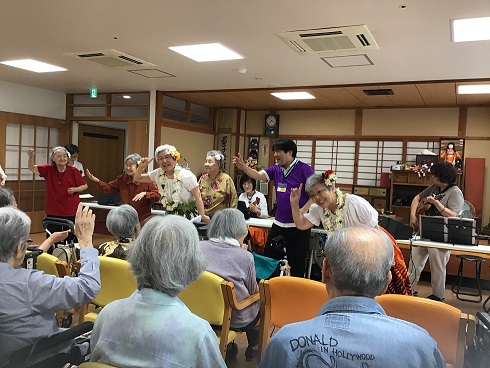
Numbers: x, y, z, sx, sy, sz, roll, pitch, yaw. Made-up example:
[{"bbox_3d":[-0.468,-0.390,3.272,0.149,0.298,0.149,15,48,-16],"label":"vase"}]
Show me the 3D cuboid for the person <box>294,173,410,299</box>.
[{"bbox_3d":[0.820,0.602,3.220,0.700,1.360,0.750,4,3,37],"label":"person"}]

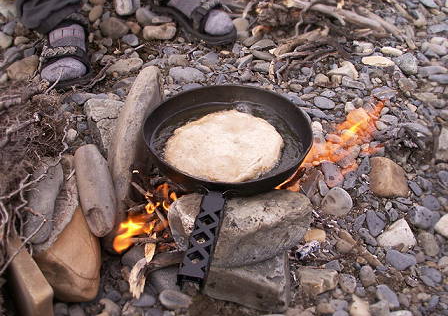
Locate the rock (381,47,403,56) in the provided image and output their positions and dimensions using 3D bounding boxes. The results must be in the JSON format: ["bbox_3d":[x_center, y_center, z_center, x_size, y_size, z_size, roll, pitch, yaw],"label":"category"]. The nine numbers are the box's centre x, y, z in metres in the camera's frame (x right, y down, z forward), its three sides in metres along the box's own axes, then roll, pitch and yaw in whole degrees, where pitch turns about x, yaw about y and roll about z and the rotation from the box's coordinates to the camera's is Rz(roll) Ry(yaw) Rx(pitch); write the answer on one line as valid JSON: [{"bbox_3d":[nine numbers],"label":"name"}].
[{"bbox_3d":[0.478,-0.304,1.292,0.060,0.014,0.026,15,41,15],"label":"rock"}]

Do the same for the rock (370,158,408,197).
[{"bbox_3d":[0.295,0.035,0.815,0.066,0.055,0.075,0,39,0],"label":"rock"}]

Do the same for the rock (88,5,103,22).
[{"bbox_3d":[-0.399,-0.449,1.407,0.046,0.052,0.055,0,39,0],"label":"rock"}]

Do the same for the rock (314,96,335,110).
[{"bbox_3d":[0.227,-0.123,1.026,0.045,0.026,0.040,0,39,0],"label":"rock"}]

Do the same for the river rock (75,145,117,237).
[{"bbox_3d":[-0.207,0.051,0.719,0.053,0.045,0.168,-12,50,-16],"label":"river rock"}]

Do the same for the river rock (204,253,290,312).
[{"bbox_3d":[0.036,0.162,0.644,0.116,0.062,0.085,8,40,10],"label":"river rock"}]

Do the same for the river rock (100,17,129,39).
[{"bbox_3d":[-0.320,-0.381,1.324,0.080,0.060,0.068,0,39,0],"label":"river rock"}]

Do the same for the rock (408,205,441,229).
[{"bbox_3d":[0.345,0.101,0.779,0.048,0.027,0.036,16,41,17],"label":"rock"}]

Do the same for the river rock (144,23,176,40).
[{"bbox_3d":[-0.191,-0.374,1.341,0.094,0.035,0.045,-2,39,-4],"label":"river rock"}]

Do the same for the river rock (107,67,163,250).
[{"bbox_3d":[-0.156,-0.030,0.846,0.065,0.105,0.410,0,39,0],"label":"river rock"}]

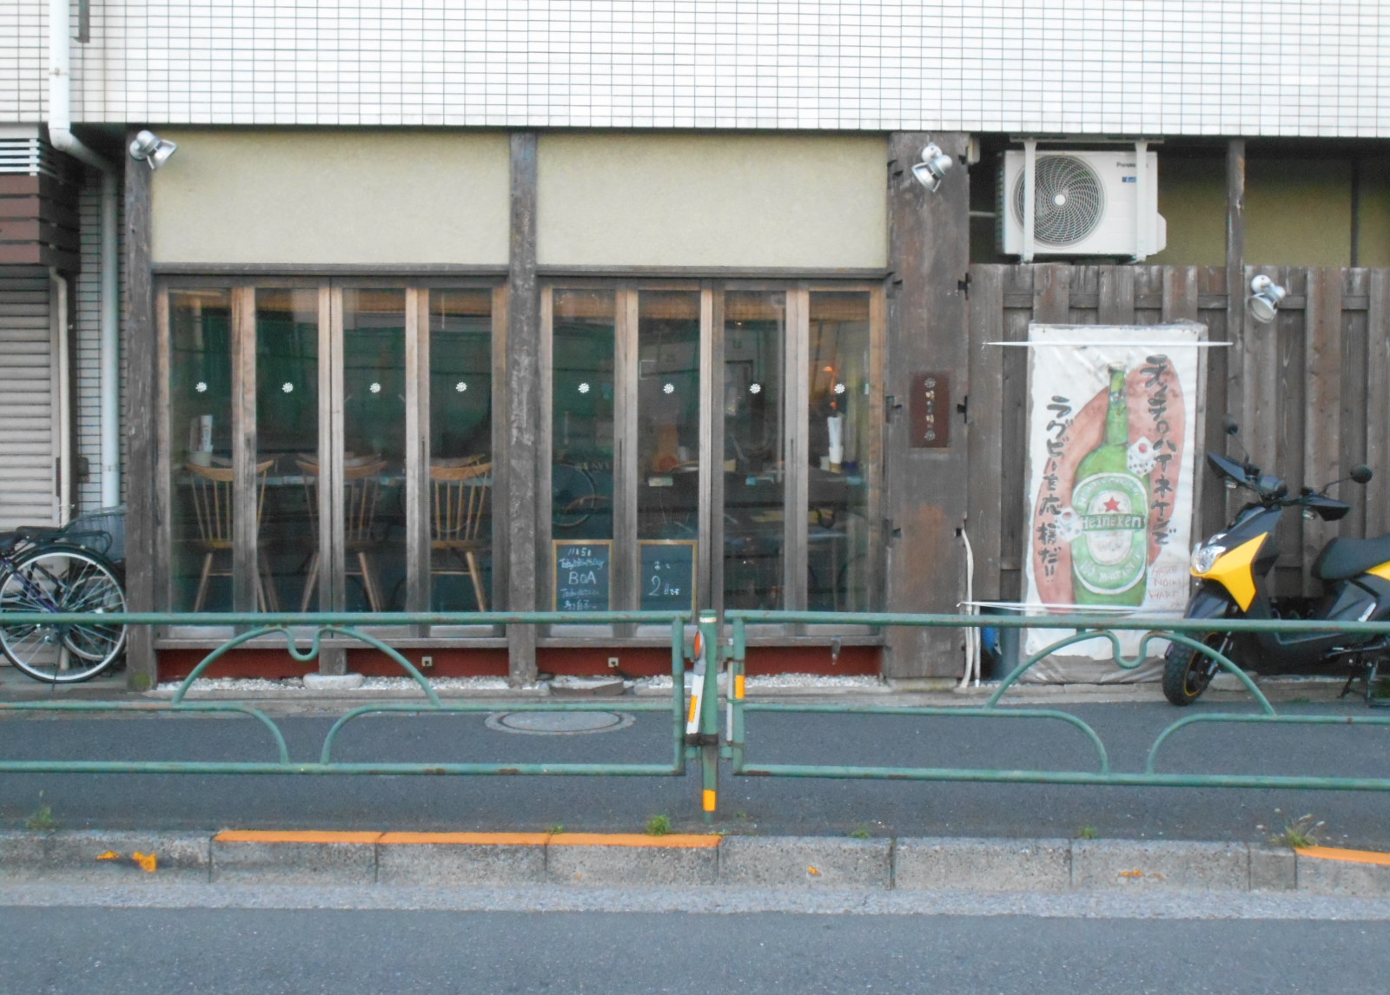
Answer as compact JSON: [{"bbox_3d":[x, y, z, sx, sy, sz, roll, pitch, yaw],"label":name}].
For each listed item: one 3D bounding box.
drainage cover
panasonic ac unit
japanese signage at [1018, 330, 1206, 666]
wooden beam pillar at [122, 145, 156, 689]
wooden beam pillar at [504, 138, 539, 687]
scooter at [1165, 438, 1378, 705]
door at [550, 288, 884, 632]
[{"bbox_3d":[-0.626,1.059,10.821,0.695,0.030,0.695,0,5,-5],"label":"drainage cover"},{"bbox_3d":[1.988,-1.504,12.089,0.832,0.557,0.300,0,3,-5],"label":"panasonic ac unit"},{"bbox_3d":[2.118,-0.017,11.760,0.928,1.711,0.030,0,3,-5],"label":"japanese signage"},{"bbox_3d":[-2.702,-0.409,11.378,0.127,2.710,0.130,0,3,-5],"label":"wooden beam pillar"},{"bbox_3d":[-0.848,-0.425,11.528,0.131,2.724,0.130,0,3,-5],"label":"wooden beam pillar"},{"bbox_3d":[3.090,0.377,11.394,1.820,1.240,0.720,-1,3,-16],"label":"scooter"},{"bbox_3d":[0.086,-0.193,11.641,1.696,1.760,0.060,0,3,-5],"label":"door"}]

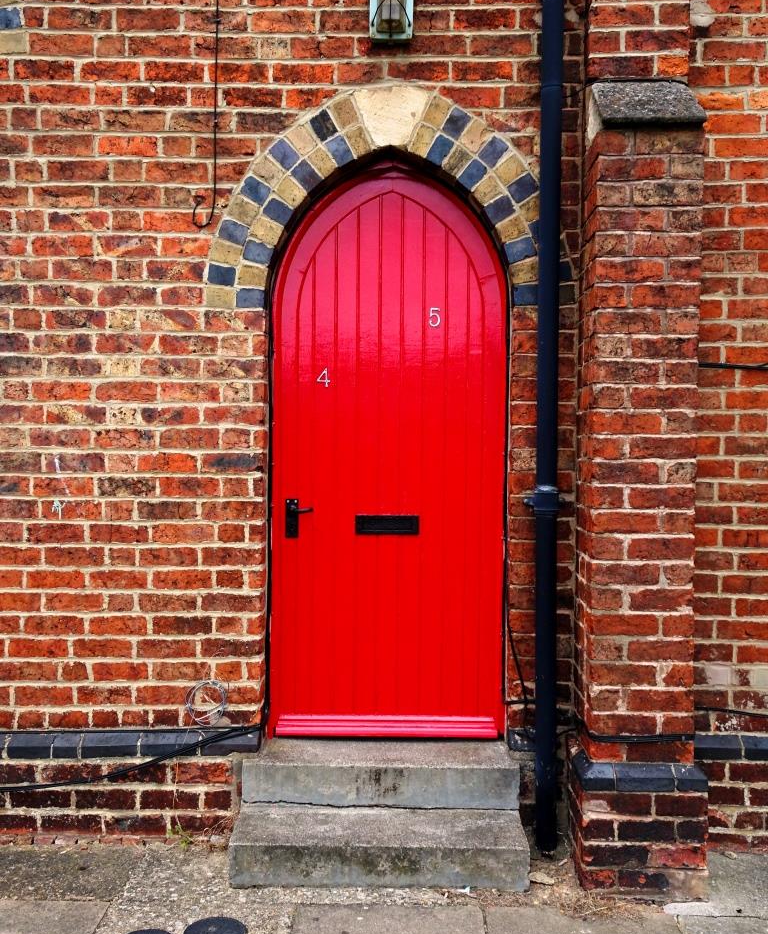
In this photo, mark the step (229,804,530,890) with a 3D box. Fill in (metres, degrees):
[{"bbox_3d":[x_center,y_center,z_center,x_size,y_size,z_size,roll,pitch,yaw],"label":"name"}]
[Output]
[{"bbox_3d":[-0.015,1.357,3.280,1.019,0.153,0.320,0,3,0],"label":"step"}]

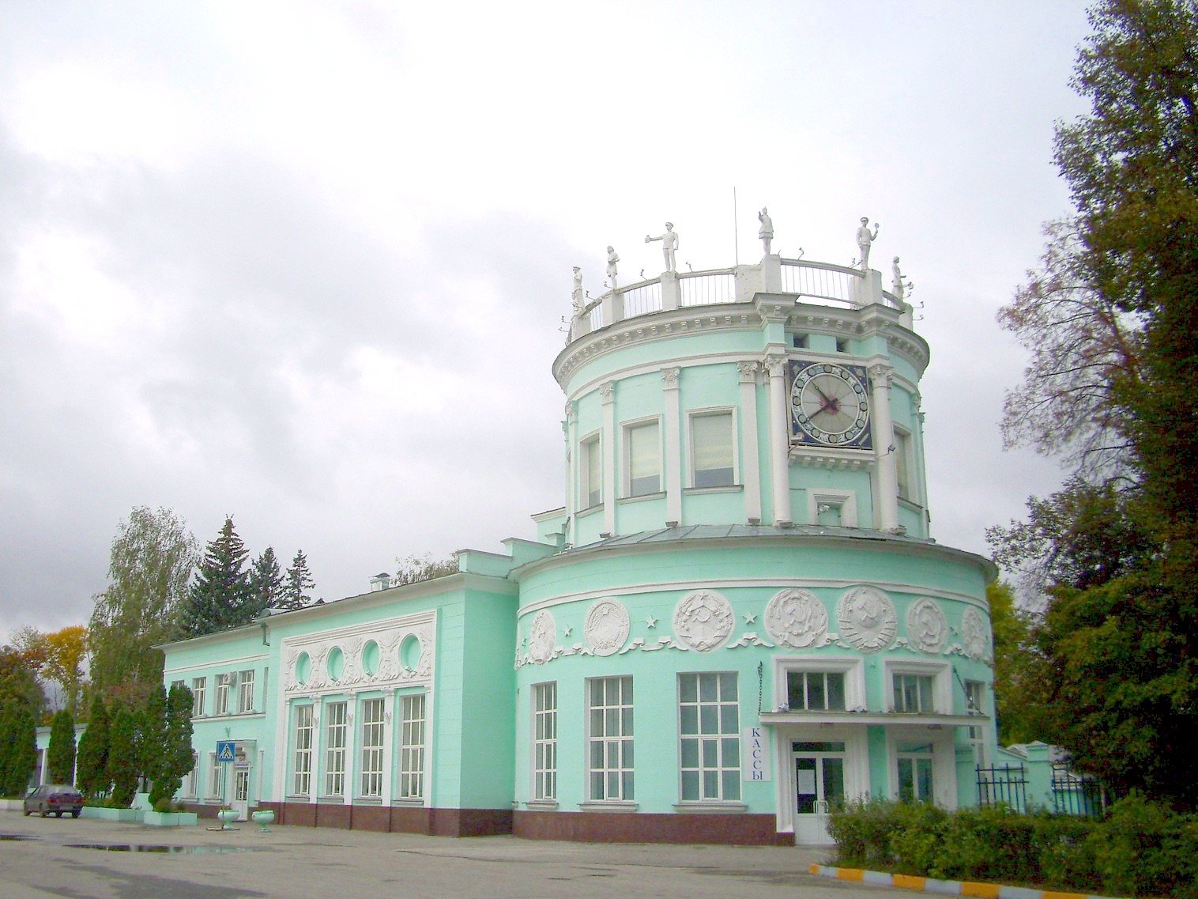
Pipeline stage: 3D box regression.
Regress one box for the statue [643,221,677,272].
[{"bbox_3d":[2.054,-6.575,38.676,1.150,1.882,0.450,-7,-17,23],"label":"statue"}]

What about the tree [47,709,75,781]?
[{"bbox_3d":[-27.005,15.484,59.114,1.420,4.843,1.420,13,-20,-39],"label":"tree"}]

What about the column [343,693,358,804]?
[{"bbox_3d":[-8.674,10.524,41.253,0.220,3.748,0.600,13,-20,-39],"label":"column"}]

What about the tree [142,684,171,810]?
[{"bbox_3d":[-16.853,11.460,45.452,1.350,4.671,1.350,0,-15,0],"label":"tree"}]

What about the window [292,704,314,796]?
[{"bbox_3d":[-11.003,11.248,44.032,0.220,3.274,1.550,13,-20,-39],"label":"window"}]

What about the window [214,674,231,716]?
[{"bbox_3d":[-16.238,10.616,50.996,0.220,1.778,1.436,13,-20,-39],"label":"window"}]

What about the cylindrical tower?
[{"bbox_3d":[4.837,3.868,39.588,15.500,17.100,15.500,0,-15,0],"label":"cylindrical tower"}]

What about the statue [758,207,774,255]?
[{"bbox_3d":[5.301,-6.916,37.439,0.500,1.760,0.500,-3,-16,12],"label":"statue"}]

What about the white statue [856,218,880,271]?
[{"bbox_3d":[8.611,-6.609,37.852,0.780,1.950,0.500,7,-17,-24],"label":"white statue"}]

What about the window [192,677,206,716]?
[{"bbox_3d":[-17.647,10.970,52.003,0.220,1.750,1.420,13,-20,-39],"label":"window"}]

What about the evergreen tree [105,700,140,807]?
[{"bbox_3d":[-19.677,12.720,49.214,1.750,4.312,1.750,0,-15,0],"label":"evergreen tree"}]

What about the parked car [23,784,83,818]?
[{"bbox_3d":[-24.672,15.847,53.109,1.680,1.410,4.280,12,-19,-37],"label":"parked car"}]

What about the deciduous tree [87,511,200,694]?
[{"bbox_3d":[-25.383,11.209,64.572,6.600,16.364,6.600,13,-20,-39],"label":"deciduous tree"}]

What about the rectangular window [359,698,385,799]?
[{"bbox_3d":[-7.558,9.946,39.241,0.220,3.200,1.500,13,-20,-39],"label":"rectangular window"}]

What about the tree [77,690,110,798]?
[{"bbox_3d":[-23.728,14.177,55.277,1.500,5.327,1.500,13,-20,-39],"label":"tree"}]

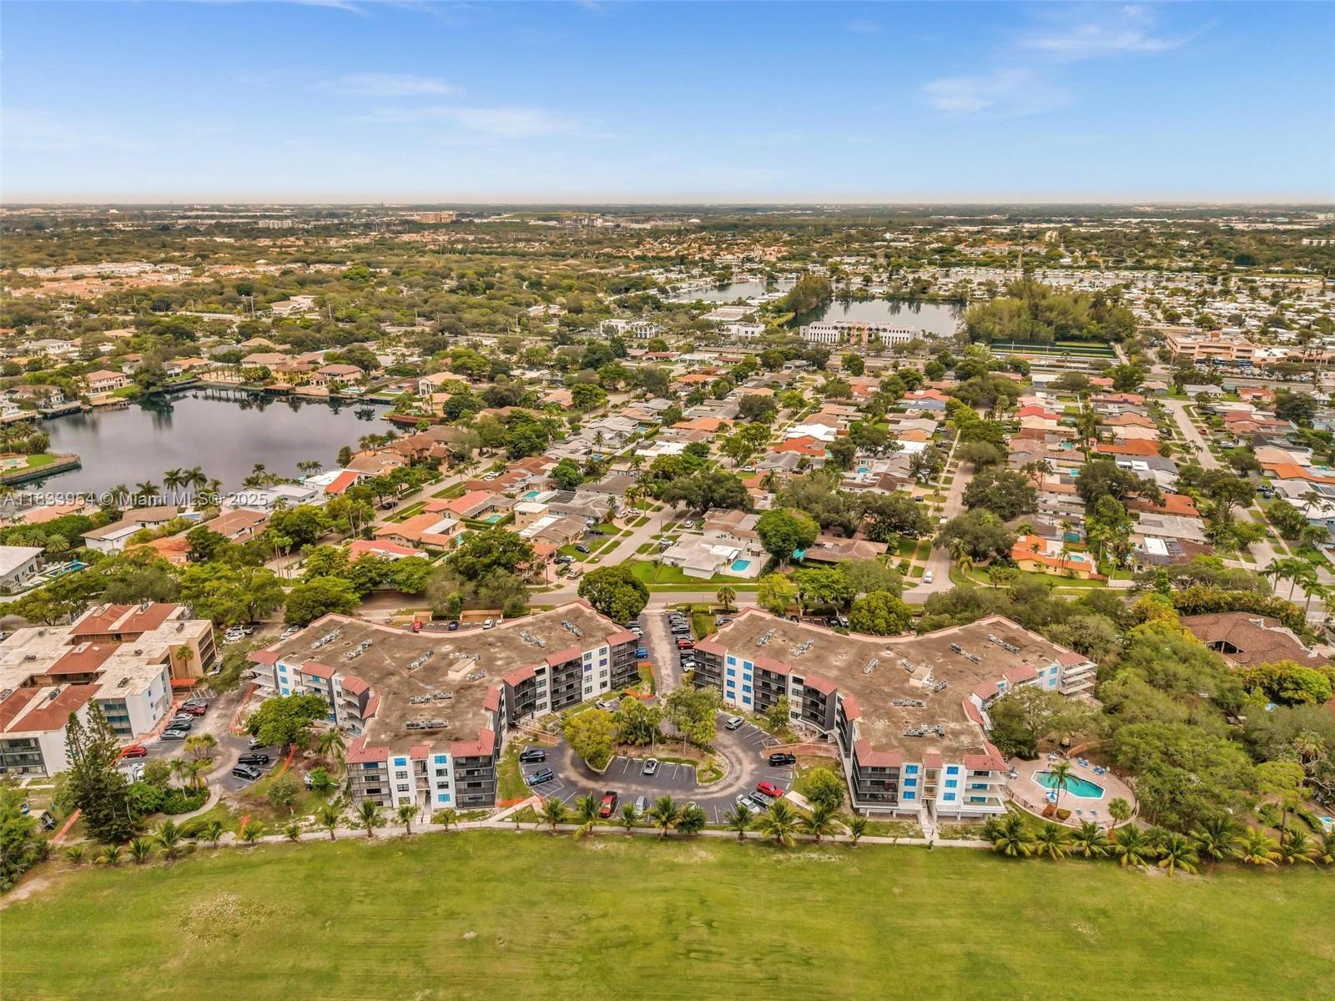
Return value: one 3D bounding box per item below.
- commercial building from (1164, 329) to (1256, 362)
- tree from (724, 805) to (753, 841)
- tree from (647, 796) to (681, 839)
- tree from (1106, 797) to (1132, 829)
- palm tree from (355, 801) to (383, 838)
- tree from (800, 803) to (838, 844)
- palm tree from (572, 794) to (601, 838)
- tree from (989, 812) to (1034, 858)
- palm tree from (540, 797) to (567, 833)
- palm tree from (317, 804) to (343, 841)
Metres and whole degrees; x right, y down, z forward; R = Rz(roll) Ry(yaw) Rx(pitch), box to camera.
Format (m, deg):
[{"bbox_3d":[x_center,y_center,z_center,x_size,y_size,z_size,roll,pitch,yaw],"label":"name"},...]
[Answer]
[{"bbox_3d":[357.621,-100.079,611.607,43.200,11.230,50.000,7,19,19],"label":"commercial building"},{"bbox_3d":[11.474,52.187,149.582,4.400,6.380,4.400,0,18,0],"label":"tree"},{"bbox_3d":[-0.600,52.310,152.520,6.000,7.000,6.000,0,18,0],"label":"tree"},{"bbox_3d":[73.944,51.645,151.745,3.700,6.080,3.700,0,18,0],"label":"tree"},{"bbox_3d":[-49.370,52.570,152.190,4.900,6.700,4.900,0,18,0],"label":"palm tree"},{"bbox_3d":[24.870,52.910,150.640,6.400,7.000,6.400,0,18,0],"label":"tree"},{"bbox_3d":[-12.790,51.277,150.792,4.700,7.370,4.700,0,18,0],"label":"palm tree"},{"bbox_3d":[55.770,53.630,148.720,7.200,6.800,7.200,0,18,0],"label":"tree"},{"bbox_3d":[-18.444,51.639,151.242,5.000,6.400,5.000,0,18,0],"label":"palm tree"},{"bbox_3d":[-54.271,52.186,149.500,3.900,6.430,3.900,0,18,0],"label":"palm tree"}]

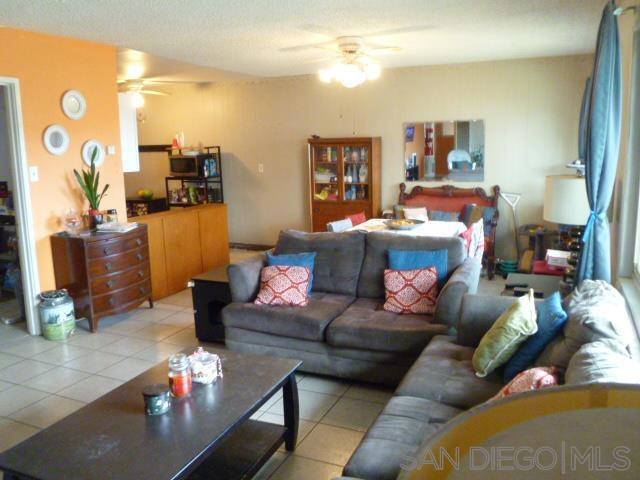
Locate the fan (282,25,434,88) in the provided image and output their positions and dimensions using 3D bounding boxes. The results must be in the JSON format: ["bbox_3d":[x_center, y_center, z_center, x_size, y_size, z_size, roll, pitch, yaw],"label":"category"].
[{"bbox_3d":[0.264,-1.521,4.421,1.330,0.420,1.330,4,11,24],"label":"fan"}]

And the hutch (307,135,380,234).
[{"bbox_3d":[0.346,-0.526,6.951,0.880,1.620,0.390,3,10,24],"label":"hutch"}]

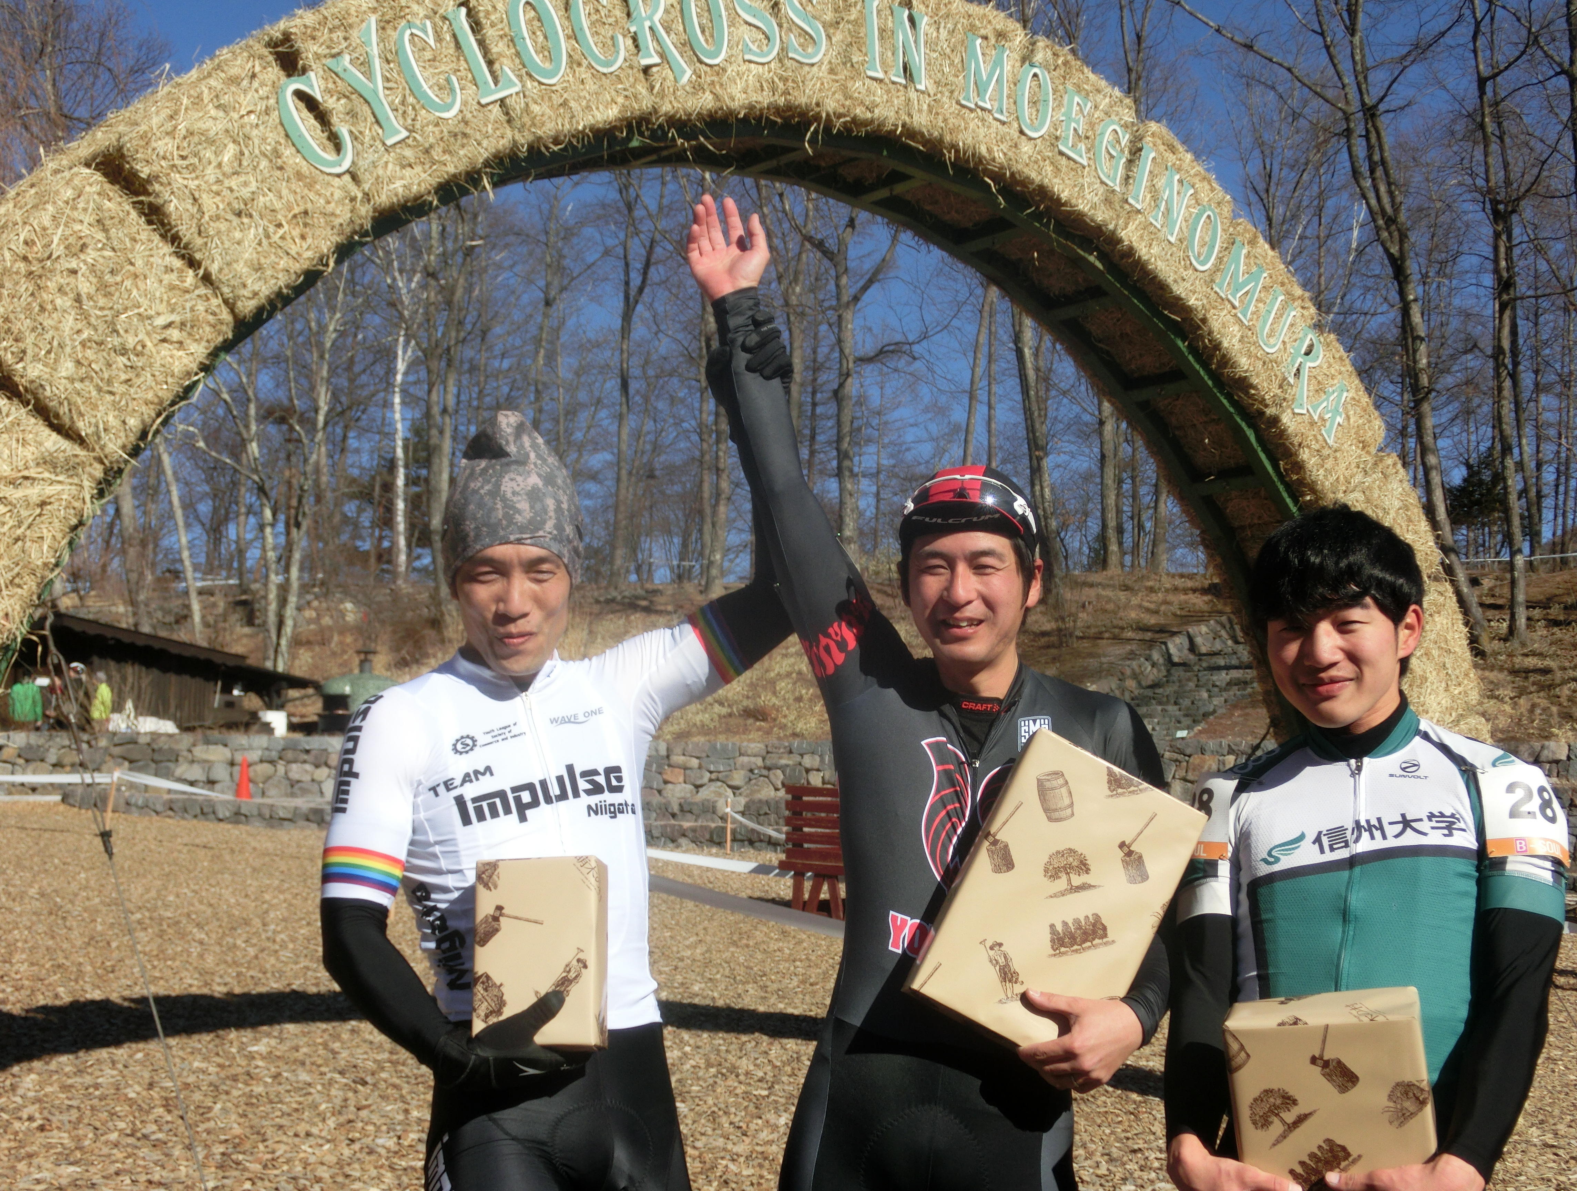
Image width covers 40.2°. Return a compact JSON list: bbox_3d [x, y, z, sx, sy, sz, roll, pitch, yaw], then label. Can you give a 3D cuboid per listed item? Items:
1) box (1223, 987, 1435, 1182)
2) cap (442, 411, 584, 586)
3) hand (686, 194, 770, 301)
[{"bbox_3d":[0.599,0.538,2.373,0.205,0.167,0.132,-7,1,16],"label":"box"},{"bbox_3d":[-0.329,-0.118,2.580,0.172,0.205,0.215,-1,5,-10],"label":"cap"},{"bbox_3d":[-0.077,-0.436,2.700,0.098,0.140,0.070,-9,-15,-1],"label":"hand"}]

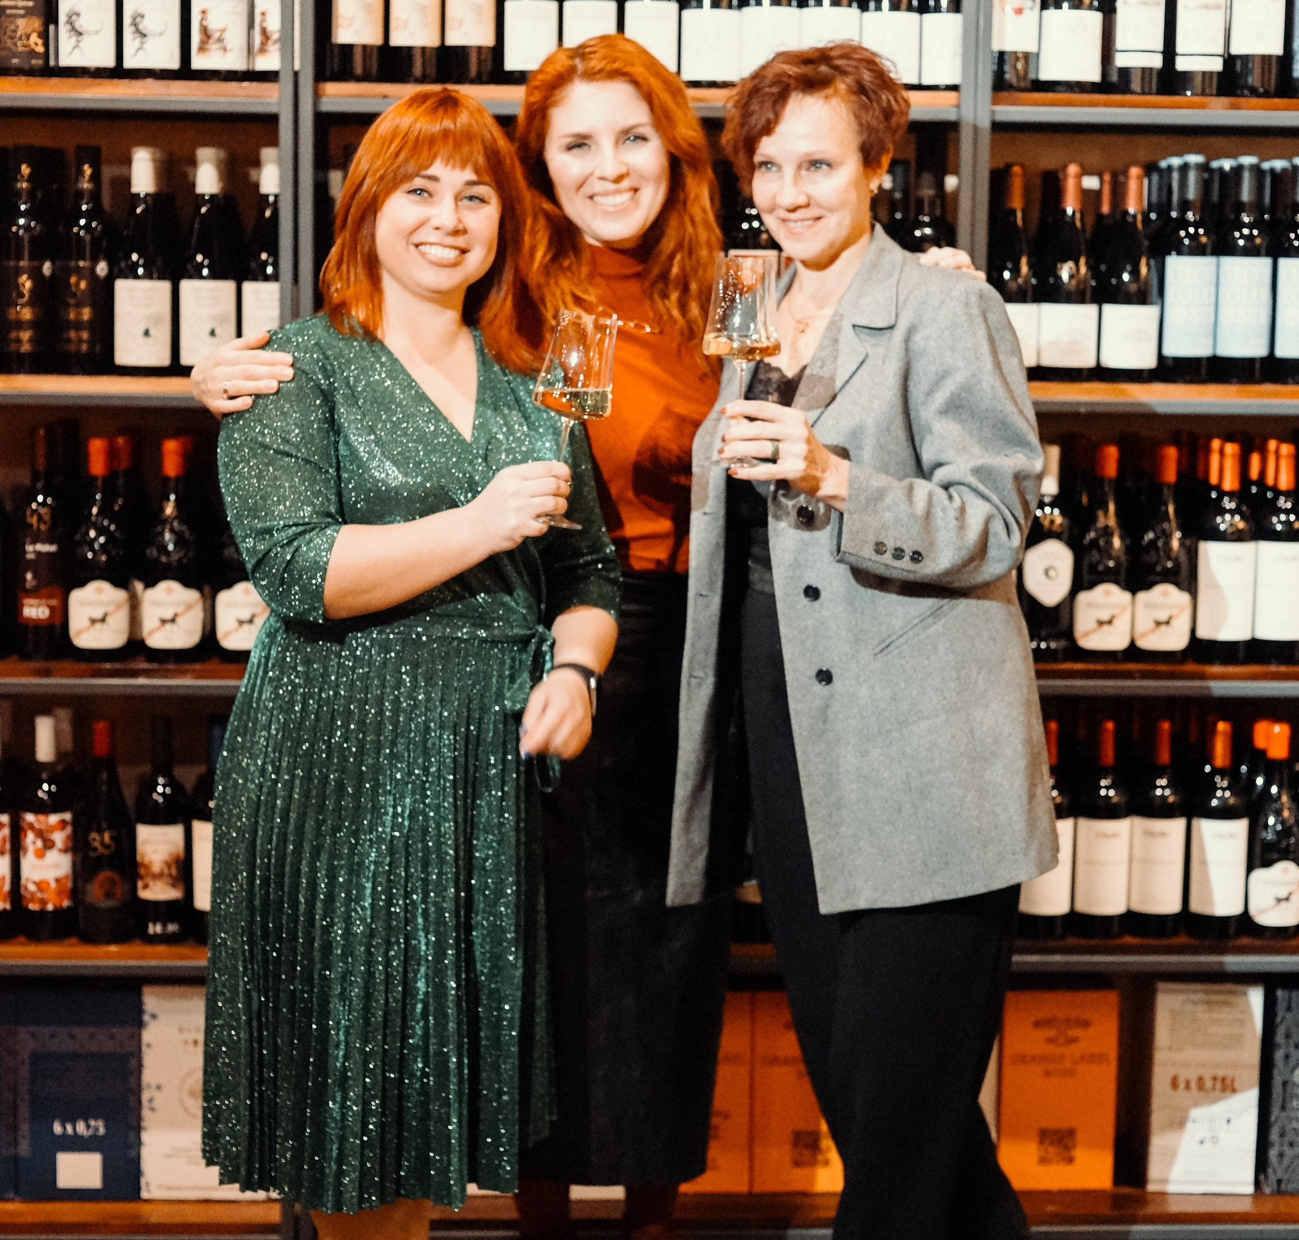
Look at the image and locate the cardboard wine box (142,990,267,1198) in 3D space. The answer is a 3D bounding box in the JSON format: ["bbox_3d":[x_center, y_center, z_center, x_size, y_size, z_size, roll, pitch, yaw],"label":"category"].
[{"bbox_3d":[-0.638,0.656,3.955,0.180,0.311,0.250,0,7,-4],"label":"cardboard wine box"}]

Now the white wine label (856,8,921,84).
[{"bbox_3d":[0.331,-0.785,3.722,0.081,0.099,0.030,0,7,-3],"label":"white wine label"}]

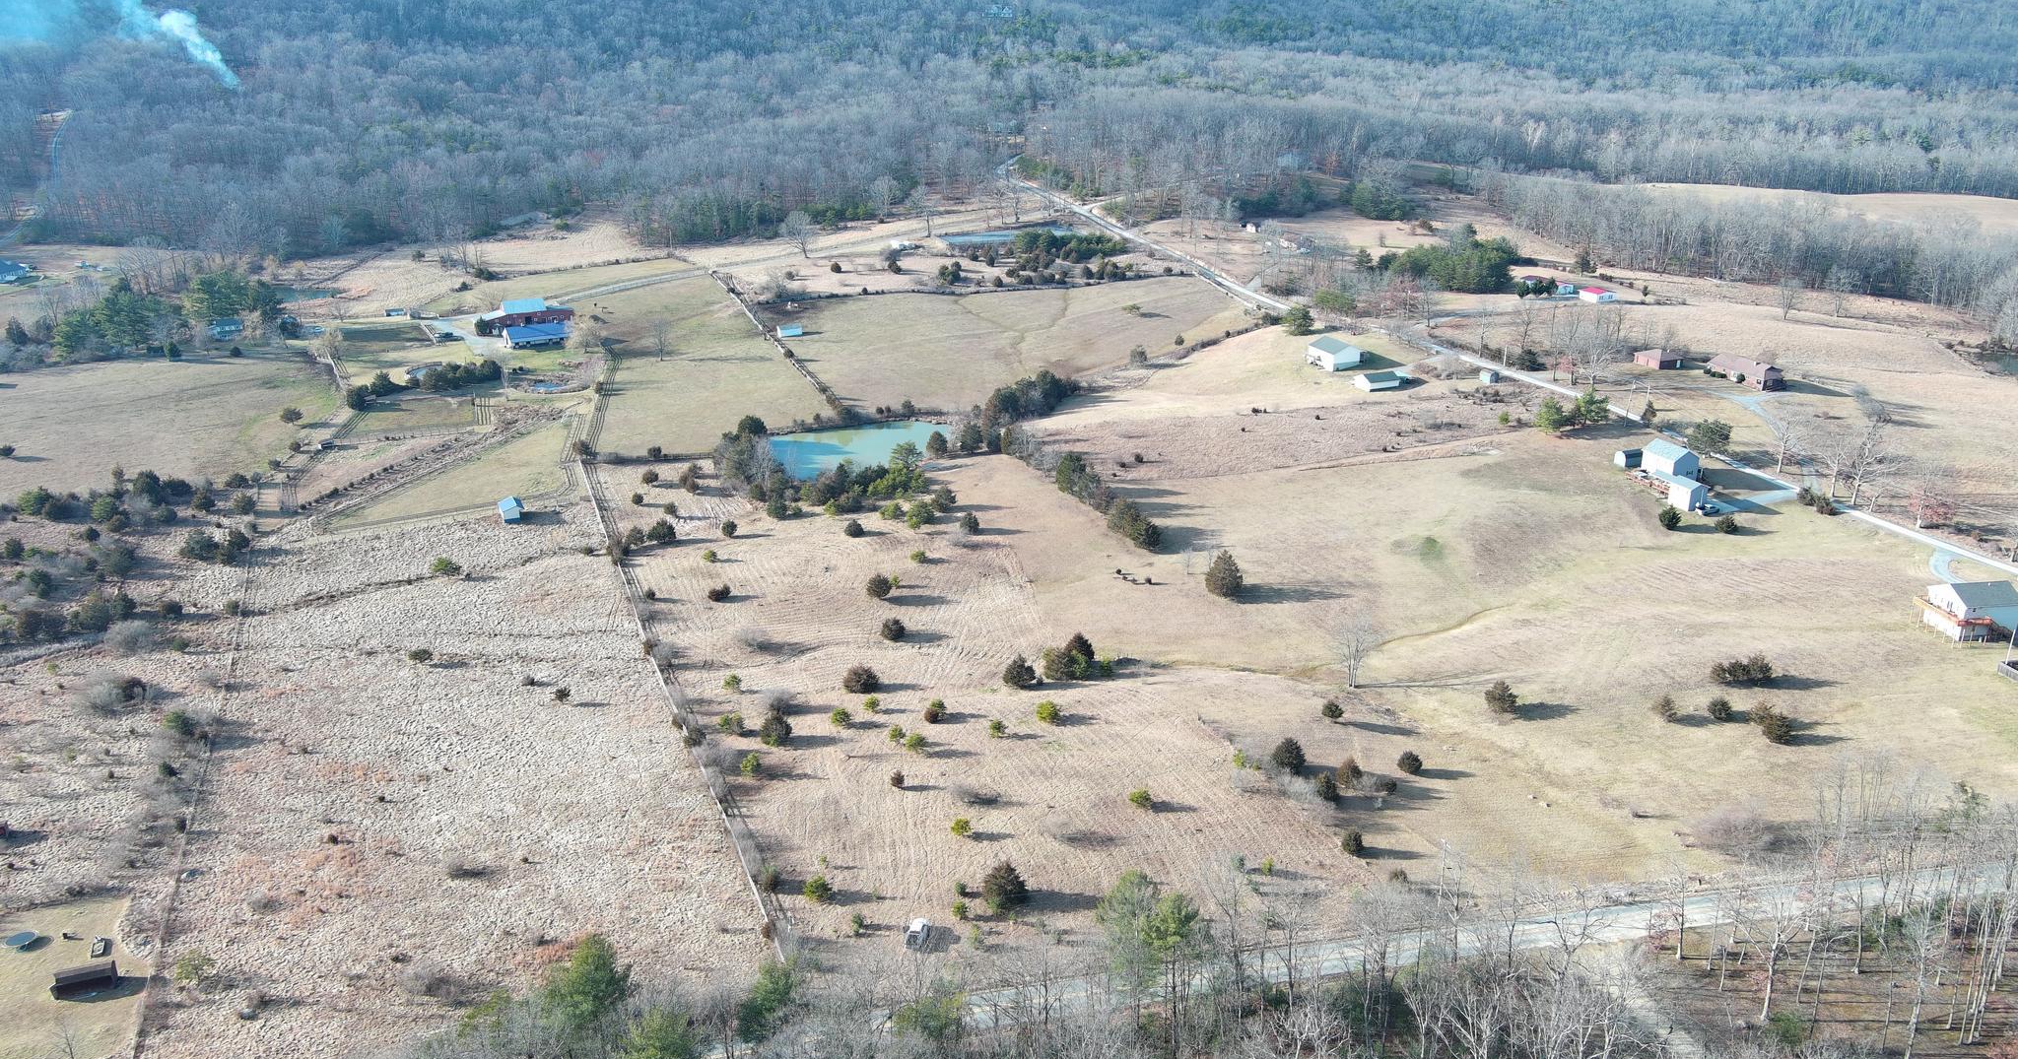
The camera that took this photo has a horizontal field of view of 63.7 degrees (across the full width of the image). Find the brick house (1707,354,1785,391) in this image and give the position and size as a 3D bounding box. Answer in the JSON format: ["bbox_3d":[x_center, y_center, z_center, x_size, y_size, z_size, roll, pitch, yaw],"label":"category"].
[{"bbox_3d":[213.730,-46.070,471.260,9.860,6.600,17.840,-14,24,-33],"label":"brick house"}]

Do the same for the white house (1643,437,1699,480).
[{"bbox_3d":[163.690,-17.080,401.920,7.320,7.870,12.010,-5,19,-16],"label":"white house"}]

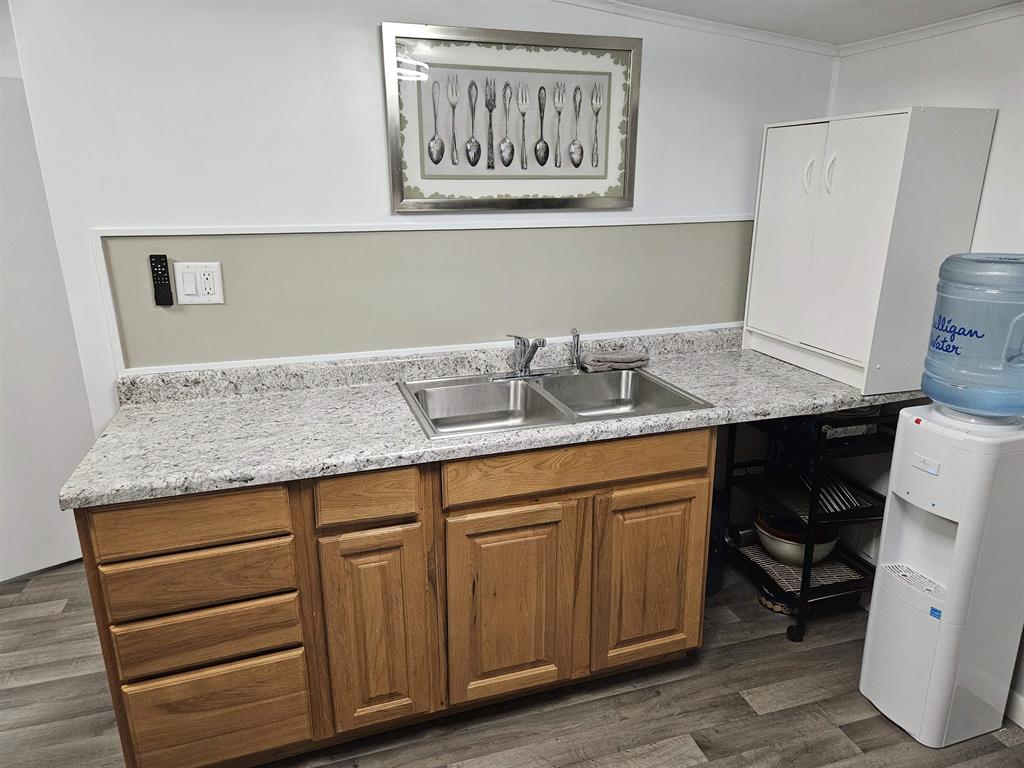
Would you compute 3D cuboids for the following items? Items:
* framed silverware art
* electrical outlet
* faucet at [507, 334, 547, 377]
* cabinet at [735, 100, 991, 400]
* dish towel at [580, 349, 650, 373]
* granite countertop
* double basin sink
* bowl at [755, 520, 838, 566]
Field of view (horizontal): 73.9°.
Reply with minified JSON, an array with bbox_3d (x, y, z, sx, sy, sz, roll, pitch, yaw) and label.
[{"bbox_3d":[0.026,-0.814,2.132,0.824,0.524,0.026,-6,18,-18],"label":"framed silverware art"},{"bbox_3d":[-0.908,-0.292,1.978,0.124,0.121,0.010,-6,18,-18],"label":"electrical outlet"},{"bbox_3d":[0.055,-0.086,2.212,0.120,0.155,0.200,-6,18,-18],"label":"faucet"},{"bbox_3d":[1.132,-0.456,2.283,0.315,0.815,0.603,-6,18,-18],"label":"cabinet"},{"bbox_3d":[0.359,-0.087,2.382,0.230,0.050,0.120,-6,18,-18],"label":"dish towel"},{"bbox_3d":[0.107,0.050,2.088,2.440,0.046,0.635,-6,18,-18],"label":"granite countertop"},{"bbox_3d":[0.112,0.110,2.107,0.838,0.165,0.490,-6,18,-18],"label":"double basin sink"},{"bbox_3d":[1.061,0.589,2.569,0.300,0.142,0.300,0,17,0],"label":"bowl"}]

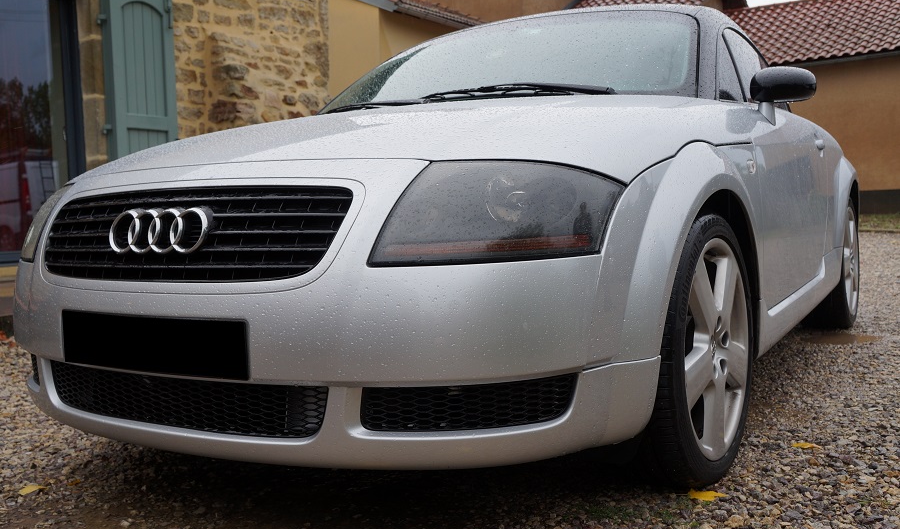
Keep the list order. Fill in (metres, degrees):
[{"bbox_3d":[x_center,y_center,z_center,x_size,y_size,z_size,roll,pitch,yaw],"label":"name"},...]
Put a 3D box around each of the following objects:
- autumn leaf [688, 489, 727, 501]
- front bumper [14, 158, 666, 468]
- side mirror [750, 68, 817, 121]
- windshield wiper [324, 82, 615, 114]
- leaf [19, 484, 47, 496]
[{"bbox_3d":[0.555,0.498,1.833,0.080,0.015,0.060,-2,4,6],"label":"autumn leaf"},{"bbox_3d":[-0.463,0.070,1.795,1.720,0.550,0.490,0,5,32],"label":"front bumper"},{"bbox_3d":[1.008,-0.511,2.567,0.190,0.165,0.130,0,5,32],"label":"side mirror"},{"bbox_3d":[0.013,-0.500,2.654,1.060,0.085,0.200,0,5,32],"label":"windshield wiper"},{"bbox_3d":[-1.013,0.545,2.056,0.070,0.020,0.060,-5,5,-35],"label":"leaf"}]

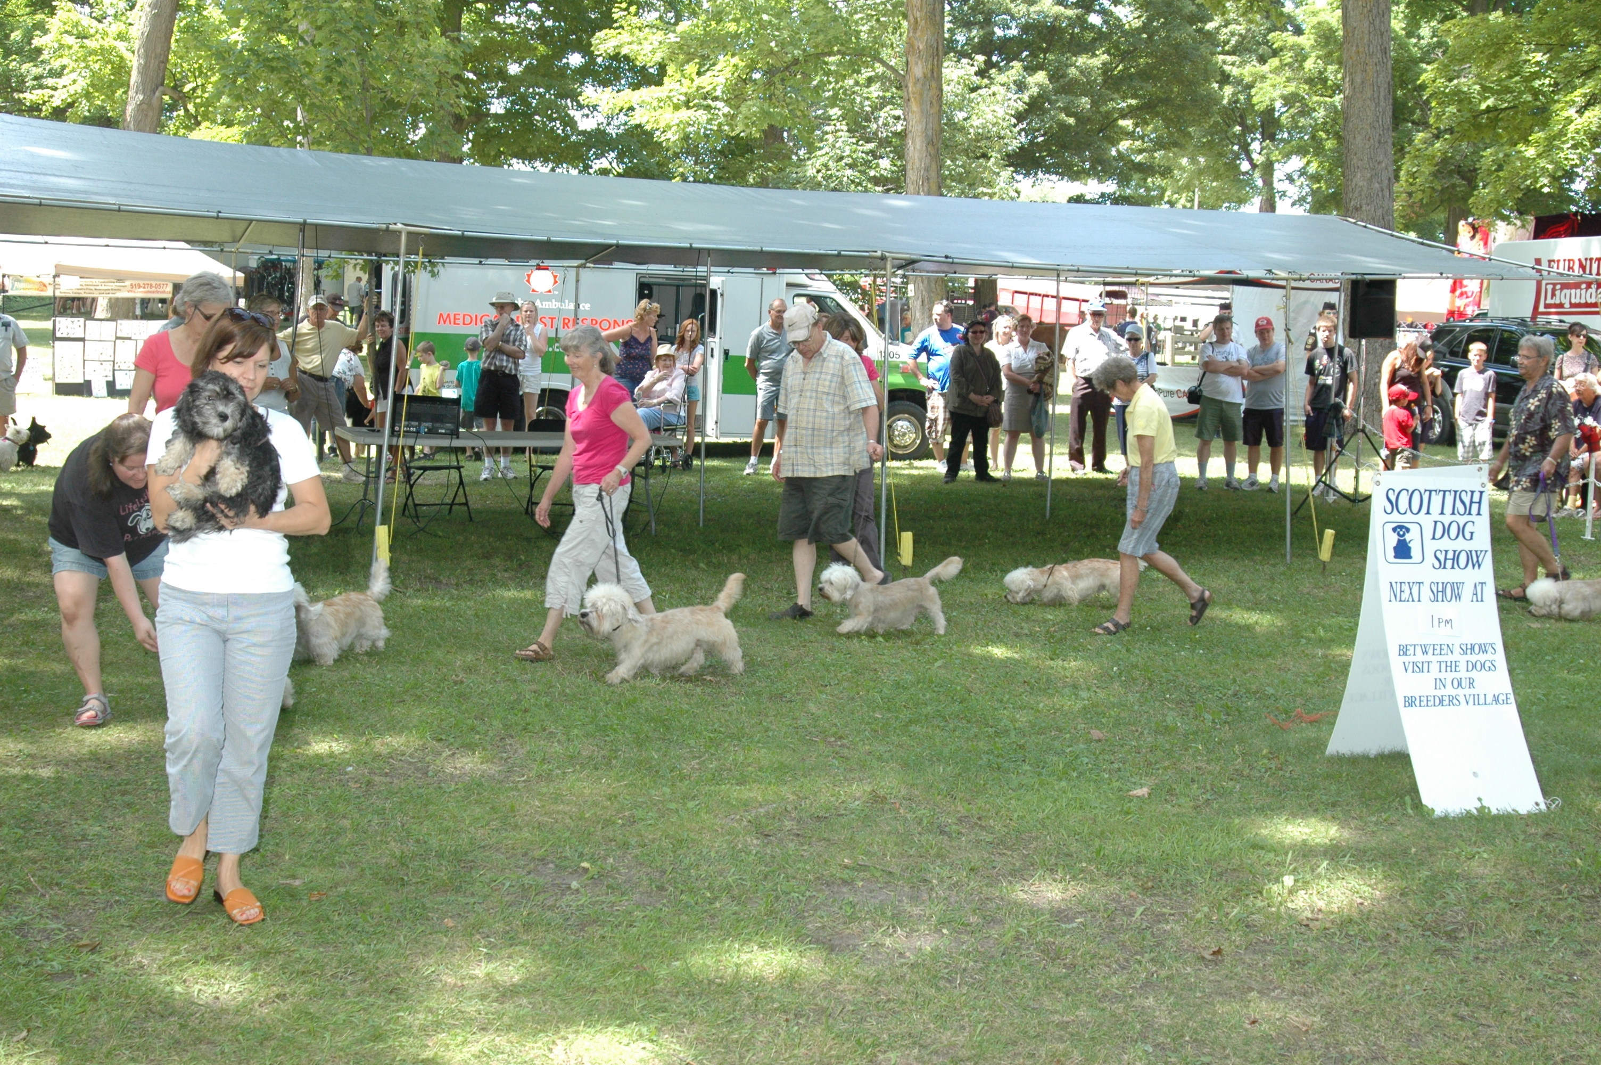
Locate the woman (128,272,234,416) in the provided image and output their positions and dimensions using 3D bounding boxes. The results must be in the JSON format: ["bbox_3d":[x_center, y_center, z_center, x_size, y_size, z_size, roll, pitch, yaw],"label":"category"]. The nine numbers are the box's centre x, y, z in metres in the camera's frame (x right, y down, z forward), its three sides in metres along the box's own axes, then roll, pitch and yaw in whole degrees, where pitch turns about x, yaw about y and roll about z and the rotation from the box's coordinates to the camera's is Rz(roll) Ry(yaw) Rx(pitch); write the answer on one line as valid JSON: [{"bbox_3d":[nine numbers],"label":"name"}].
[{"bbox_3d":[-2.951,-0.362,9.005,0.520,1.770,0.400,-4,9,-38],"label":"woman"}]

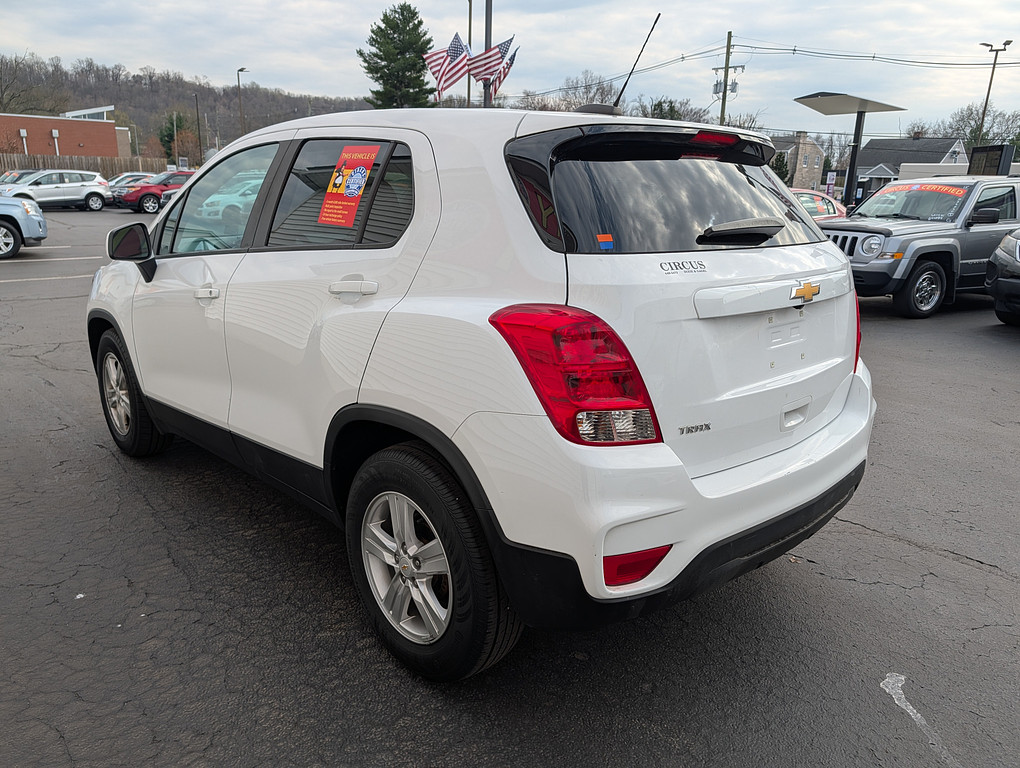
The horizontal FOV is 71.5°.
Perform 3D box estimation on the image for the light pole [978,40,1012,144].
[{"bbox_3d":[21.205,-11.056,32.066,1.450,8.200,0.550,9,17,26],"label":"light pole"}]

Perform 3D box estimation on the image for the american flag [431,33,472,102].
[{"bbox_3d":[-1.155,-6.341,14.100,0.737,1.195,0.350,1,15,0],"label":"american flag"}]

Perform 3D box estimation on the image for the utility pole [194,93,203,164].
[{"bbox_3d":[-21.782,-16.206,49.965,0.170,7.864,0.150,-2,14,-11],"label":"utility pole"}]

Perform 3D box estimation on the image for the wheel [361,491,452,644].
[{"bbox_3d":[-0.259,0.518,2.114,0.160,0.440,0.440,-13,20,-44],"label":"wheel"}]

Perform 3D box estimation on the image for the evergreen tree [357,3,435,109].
[{"bbox_3d":[-8.816,-21.918,55.911,6.200,14.700,6.200,1,15,0],"label":"evergreen tree"}]

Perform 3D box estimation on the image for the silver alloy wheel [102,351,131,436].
[{"bbox_3d":[-2.065,0.043,3.858,0.160,0.440,0.440,-13,20,-44],"label":"silver alloy wheel"}]

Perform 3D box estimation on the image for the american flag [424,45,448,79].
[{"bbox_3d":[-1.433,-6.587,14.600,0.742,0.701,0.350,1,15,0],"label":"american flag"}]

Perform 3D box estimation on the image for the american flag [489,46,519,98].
[{"bbox_3d":[-0.113,-6.378,14.500,0.573,0.942,0.400,1,15,0],"label":"american flag"}]

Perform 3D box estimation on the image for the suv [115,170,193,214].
[{"bbox_3d":[-14.929,-8.607,31.539,2.000,1.790,5.000,15,20,40],"label":"suv"}]

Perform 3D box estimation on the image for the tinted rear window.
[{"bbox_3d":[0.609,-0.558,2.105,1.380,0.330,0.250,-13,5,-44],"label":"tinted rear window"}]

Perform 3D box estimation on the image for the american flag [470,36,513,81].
[{"bbox_3d":[-0.384,-6.552,14.300,0.949,0.808,0.350,1,15,0],"label":"american flag"}]

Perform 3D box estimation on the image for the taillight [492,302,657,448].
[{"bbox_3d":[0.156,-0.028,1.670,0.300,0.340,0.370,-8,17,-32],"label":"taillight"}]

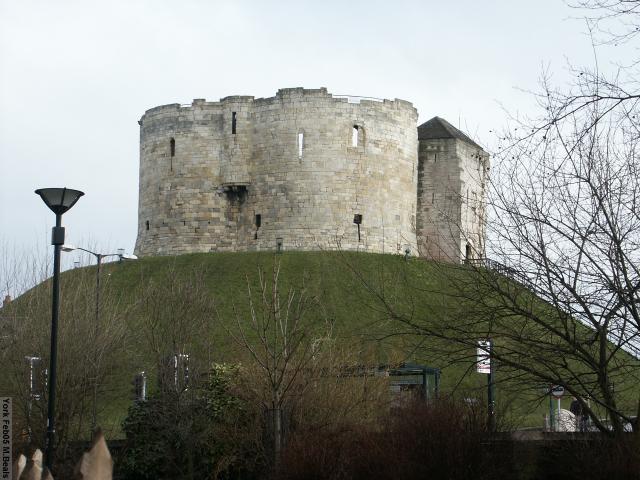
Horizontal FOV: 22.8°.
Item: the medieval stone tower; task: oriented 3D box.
[{"bbox_3d":[-0.330,-3.707,130.145,26.908,12.922,23.278,-1,-6,22],"label":"medieval stone tower"}]

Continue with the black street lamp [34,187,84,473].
[{"bbox_3d":[-3.759,1.577,22.450,0.700,4.650,0.700,1,-6,0],"label":"black street lamp"}]

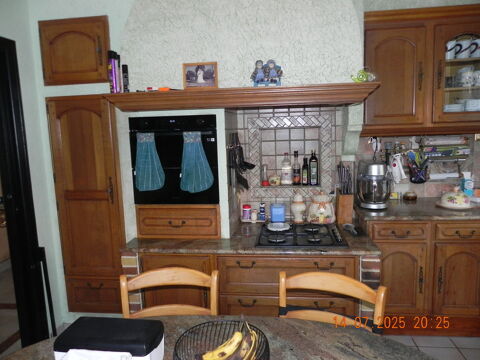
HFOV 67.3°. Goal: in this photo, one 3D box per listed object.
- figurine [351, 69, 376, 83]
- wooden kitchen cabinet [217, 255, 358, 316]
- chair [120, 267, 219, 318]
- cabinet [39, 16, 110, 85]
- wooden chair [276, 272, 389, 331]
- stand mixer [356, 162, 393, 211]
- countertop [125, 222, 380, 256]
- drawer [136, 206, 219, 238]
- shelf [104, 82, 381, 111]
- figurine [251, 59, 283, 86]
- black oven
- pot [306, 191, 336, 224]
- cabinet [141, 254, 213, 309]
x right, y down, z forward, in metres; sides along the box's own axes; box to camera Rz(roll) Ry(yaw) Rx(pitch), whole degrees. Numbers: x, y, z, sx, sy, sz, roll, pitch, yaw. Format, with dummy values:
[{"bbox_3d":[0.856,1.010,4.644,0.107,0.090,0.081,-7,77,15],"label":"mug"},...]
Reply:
[{"bbox_3d":[0.746,-0.620,2.178,0.146,0.084,0.071,-1,7,7],"label":"figurine"},{"bbox_3d":[0.332,0.737,2.577,0.877,0.630,0.592,-1,7,7],"label":"wooden kitchen cabinet"},{"bbox_3d":[-0.280,0.850,1.389,0.440,0.885,0.480,-2,8,-1],"label":"chair"},{"bbox_3d":[-1.052,-0.853,2.501,0.461,0.408,0.367,-1,7,7],"label":"cabinet"},{"bbox_3d":[0.270,0.830,1.262,0.431,0.898,0.457,2,9,26],"label":"wooden chair"},{"bbox_3d":[1.041,0.020,2.834,0.245,0.357,0.347,-1,7,7],"label":"stand mixer"},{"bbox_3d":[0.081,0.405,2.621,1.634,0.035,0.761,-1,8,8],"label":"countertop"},{"bbox_3d":[-0.411,0.269,2.749,0.604,0.236,0.469,-1,7,7],"label":"drawer"},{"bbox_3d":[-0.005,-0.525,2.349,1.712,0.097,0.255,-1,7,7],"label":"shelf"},{"bbox_3d":[0.175,-0.683,2.329,0.203,0.183,0.102,-1,8,8],"label":"figurine"},{"bbox_3d":[-0.418,-0.161,2.699,0.595,0.595,0.550,-1,8,8],"label":"black oven"},{"bbox_3d":[0.633,0.215,2.823,0.216,0.251,0.173,-1,8,8],"label":"pot"},{"bbox_3d":[-0.376,0.705,2.655,0.507,0.540,0.558,-1,8,8],"label":"cabinet"}]

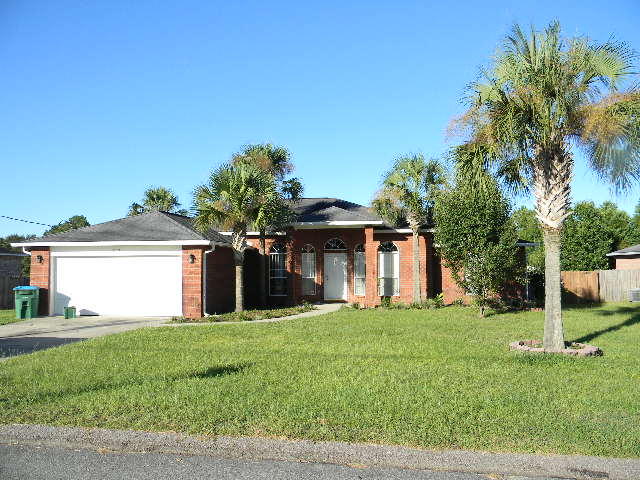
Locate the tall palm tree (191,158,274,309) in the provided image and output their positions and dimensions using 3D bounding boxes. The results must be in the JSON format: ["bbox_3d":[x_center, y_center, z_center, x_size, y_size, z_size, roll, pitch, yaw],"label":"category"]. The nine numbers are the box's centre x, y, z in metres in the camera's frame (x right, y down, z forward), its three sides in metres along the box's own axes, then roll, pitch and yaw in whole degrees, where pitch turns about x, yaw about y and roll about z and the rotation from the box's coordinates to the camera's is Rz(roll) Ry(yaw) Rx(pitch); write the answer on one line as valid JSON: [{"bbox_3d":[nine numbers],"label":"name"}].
[{"bbox_3d":[-3.188,-0.080,19.330,3.060,5.520,3.000,-1,-3,10],"label":"tall palm tree"}]

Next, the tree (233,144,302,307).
[{"bbox_3d":[-2.142,-0.561,21.157,2.770,6.560,2.800,0,-3,0],"label":"tree"}]

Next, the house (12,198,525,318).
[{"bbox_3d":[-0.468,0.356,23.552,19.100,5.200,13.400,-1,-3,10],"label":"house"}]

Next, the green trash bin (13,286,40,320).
[{"bbox_3d":[-10.133,2.154,17.815,0.640,1.110,0.760,0,-3,-7],"label":"green trash bin"}]

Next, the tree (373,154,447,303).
[{"bbox_3d":[3.542,-0.410,20.547,2.850,5.900,2.800,-1,-3,10],"label":"tree"}]

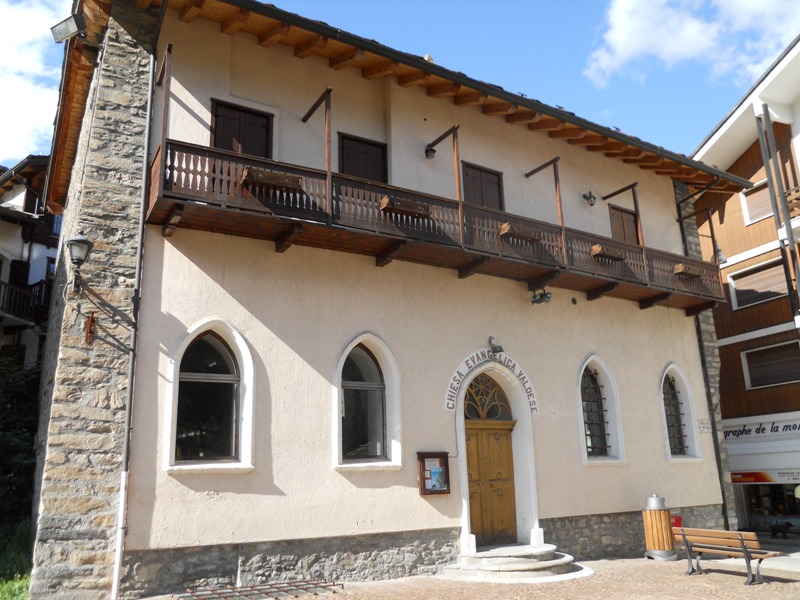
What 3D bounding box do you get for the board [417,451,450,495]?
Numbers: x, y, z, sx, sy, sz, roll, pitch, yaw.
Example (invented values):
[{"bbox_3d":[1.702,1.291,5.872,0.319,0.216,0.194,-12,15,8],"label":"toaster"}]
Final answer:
[{"bbox_3d":[0.570,3.019,11.277,0.637,0.706,0.127,7,-17,-30],"label":"board"}]

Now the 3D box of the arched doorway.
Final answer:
[{"bbox_3d":[1.751,3.042,12.469,1.300,3.279,0.270,7,-18,-31],"label":"arched doorway"}]

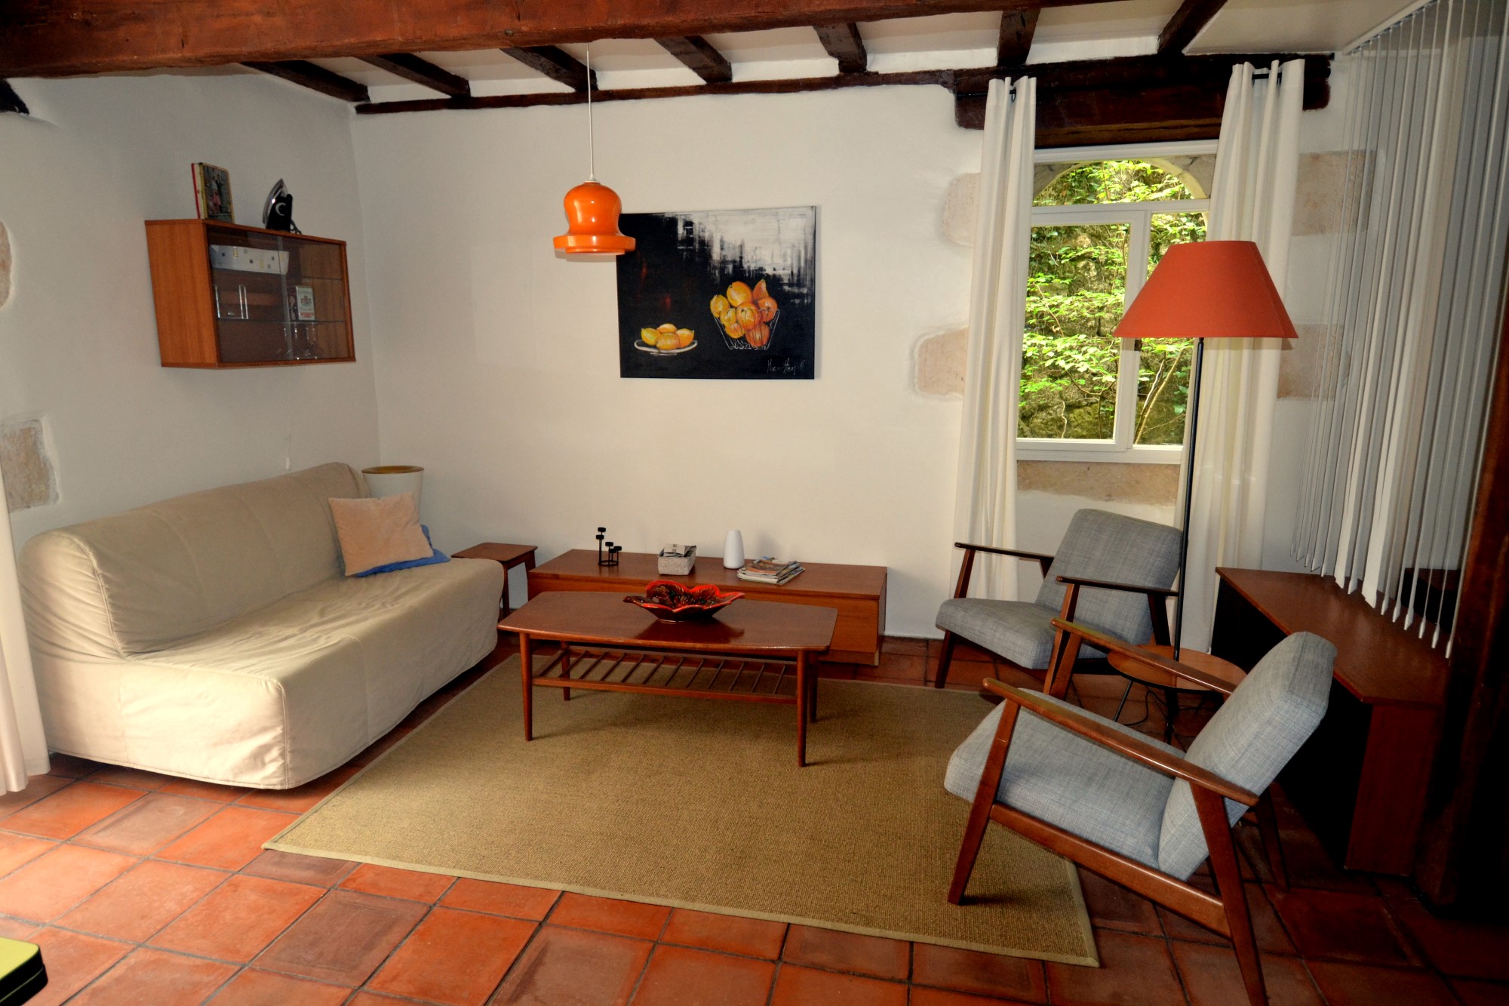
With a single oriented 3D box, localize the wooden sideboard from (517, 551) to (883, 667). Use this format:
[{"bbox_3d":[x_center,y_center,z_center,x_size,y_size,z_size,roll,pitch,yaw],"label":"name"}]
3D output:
[{"bbox_3d":[-0.224,0.533,4.117,1.760,0.372,0.500,2,10,13],"label":"wooden sideboard"}]

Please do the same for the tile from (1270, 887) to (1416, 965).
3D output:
[{"bbox_3d":[1.507,1.086,2.043,0.302,0.018,0.302,2,10,13],"label":"tile"}]

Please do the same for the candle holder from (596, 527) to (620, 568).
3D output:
[{"bbox_3d":[-0.776,0.229,4.211,0.128,0.196,0.116,2,10,13],"label":"candle holder"}]

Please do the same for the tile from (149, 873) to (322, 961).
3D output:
[{"bbox_3d":[-1.386,1.121,2.151,0.315,0.020,0.282,2,12,12],"label":"tile"}]

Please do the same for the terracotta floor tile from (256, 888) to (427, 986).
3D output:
[{"bbox_3d":[-1.070,1.134,2.081,0.313,0.020,0.282,2,12,12],"label":"terracotta floor tile"}]

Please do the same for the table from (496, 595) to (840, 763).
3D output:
[{"bbox_3d":[-0.318,0.672,3.191,1.306,0.453,0.498,2,11,10],"label":"table"}]

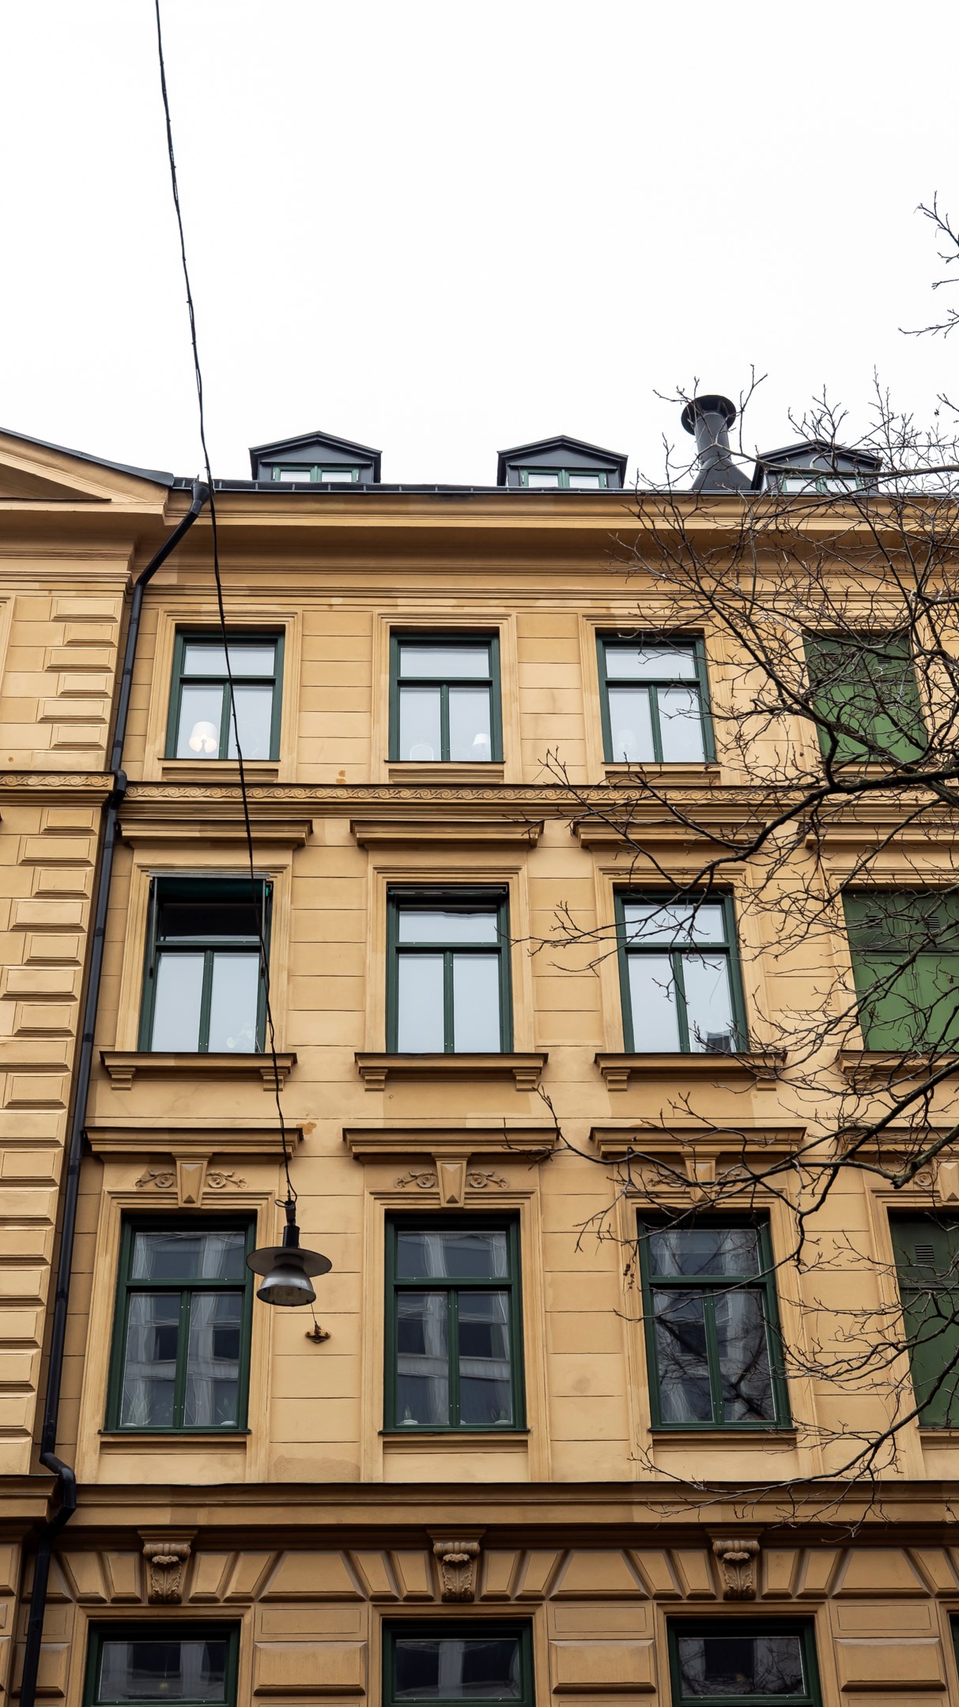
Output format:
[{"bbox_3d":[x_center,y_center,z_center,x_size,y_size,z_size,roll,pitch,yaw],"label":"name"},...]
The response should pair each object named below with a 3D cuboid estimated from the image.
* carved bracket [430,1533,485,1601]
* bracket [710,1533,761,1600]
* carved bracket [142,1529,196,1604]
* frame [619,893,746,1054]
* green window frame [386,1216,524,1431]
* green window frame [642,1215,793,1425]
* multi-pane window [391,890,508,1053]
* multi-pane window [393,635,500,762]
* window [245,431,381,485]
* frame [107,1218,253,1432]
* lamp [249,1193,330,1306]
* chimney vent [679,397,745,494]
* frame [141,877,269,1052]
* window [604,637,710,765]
[{"bbox_3d":[-0.179,5.925,17.119,0.450,0.540,0.250,0,-33,-3],"label":"carved bracket"},{"bbox_3d":[2.191,6.053,17.512,0.390,0.519,0.240,0,-35,-2],"label":"bracket"},{"bbox_3d":[-2.564,5.909,16.994,0.450,0.540,0.250,0,-33,-3],"label":"carved bracket"},{"bbox_3d":[1.912,1.198,19.854,1.148,1.899,0.150,0,-36,-2],"label":"frame"},{"bbox_3d":[-0.230,4.294,18.909,1.277,2.143,0.160,0,-35,-2],"label":"green window frame"},{"bbox_3d":[2.142,4.306,19.008,1.277,2.143,0.160,0,-35,-2],"label":"green window frame"},{"bbox_3d":[-0.305,1.177,20.550,1.214,1.938,0.150,0,-33,-3],"label":"multi-pane window"},{"bbox_3d":[-0.377,-1.722,23.174,1.232,1.939,0.160,0,-35,-2],"label":"multi-pane window"},{"bbox_3d":[-2.074,-4.426,26.348,1.663,1.350,1.300,0,-35,-2],"label":"window"},{"bbox_3d":[-2.516,4.016,17.645,1.153,1.954,0.150,0,-36,-2],"label":"frame"},{"bbox_3d":[-1.280,2.661,13.967,0.580,0.699,0.580,0,-33,-3],"label":"lamp"},{"bbox_3d":[2.946,-4.808,25.369,0.800,1.750,0.800,0,-36,-2],"label":"chimney vent"},{"bbox_3d":[-2.756,1.186,20.929,1.260,2.060,0.250,0,-35,-2],"label":"frame"},{"bbox_3d":[1.924,-1.667,22.550,1.214,1.832,0.150,0,-33,-3],"label":"window"}]

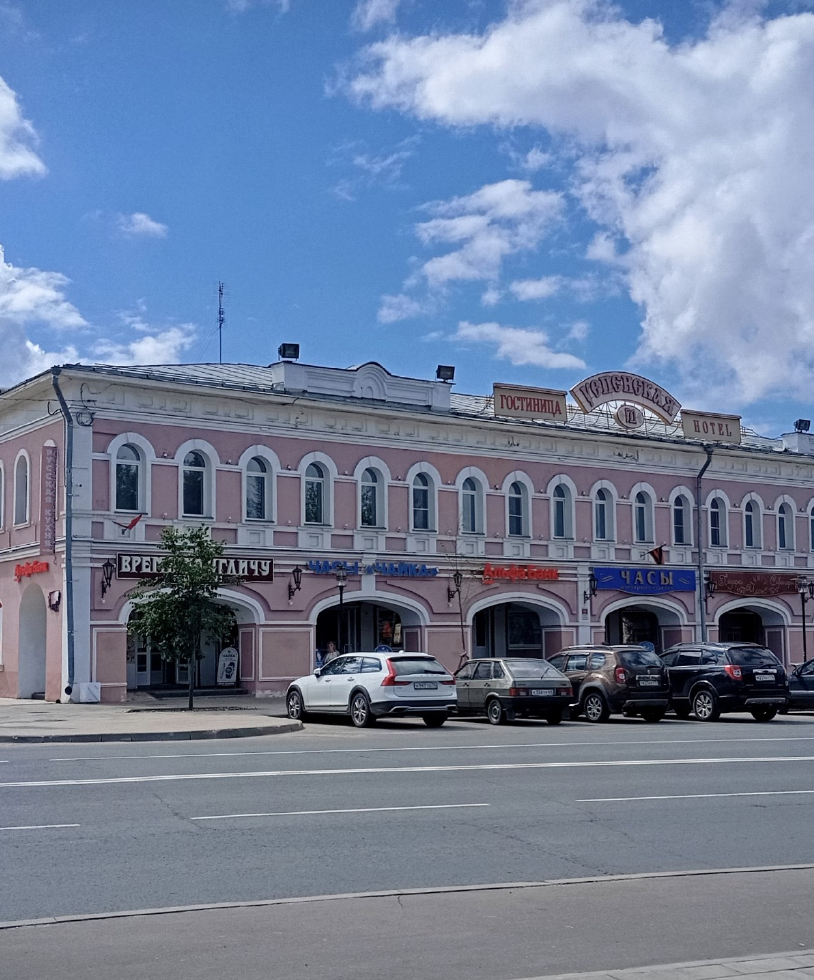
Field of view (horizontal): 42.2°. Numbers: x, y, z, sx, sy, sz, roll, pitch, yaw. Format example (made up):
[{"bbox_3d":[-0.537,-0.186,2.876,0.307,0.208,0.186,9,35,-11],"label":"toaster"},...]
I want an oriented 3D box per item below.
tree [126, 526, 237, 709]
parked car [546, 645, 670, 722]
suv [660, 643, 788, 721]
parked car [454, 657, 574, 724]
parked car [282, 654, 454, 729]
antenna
[{"bbox_3d":[-5.619,3.152,26.616,2.700,4.600,2.600,0,-8,0],"label":"tree"},{"bbox_3d":[4.377,4.628,25.414,1.830,1.680,4.320,4,-9,-28],"label":"parked car"},{"bbox_3d":[7.177,4.723,26.218,1.860,1.730,4.650,4,-9,-26],"label":"suv"},{"bbox_3d":[2.258,4.677,24.595,1.660,1.400,4.020,3,-8,-22],"label":"parked car"},{"bbox_3d":[-0.922,4.457,23.805,1.920,1.540,4.930,5,-9,-33],"label":"parked car"},{"bbox_3d":[-6.973,-6.269,39.718,0.360,3.200,0.360,0,-8,0],"label":"antenna"}]

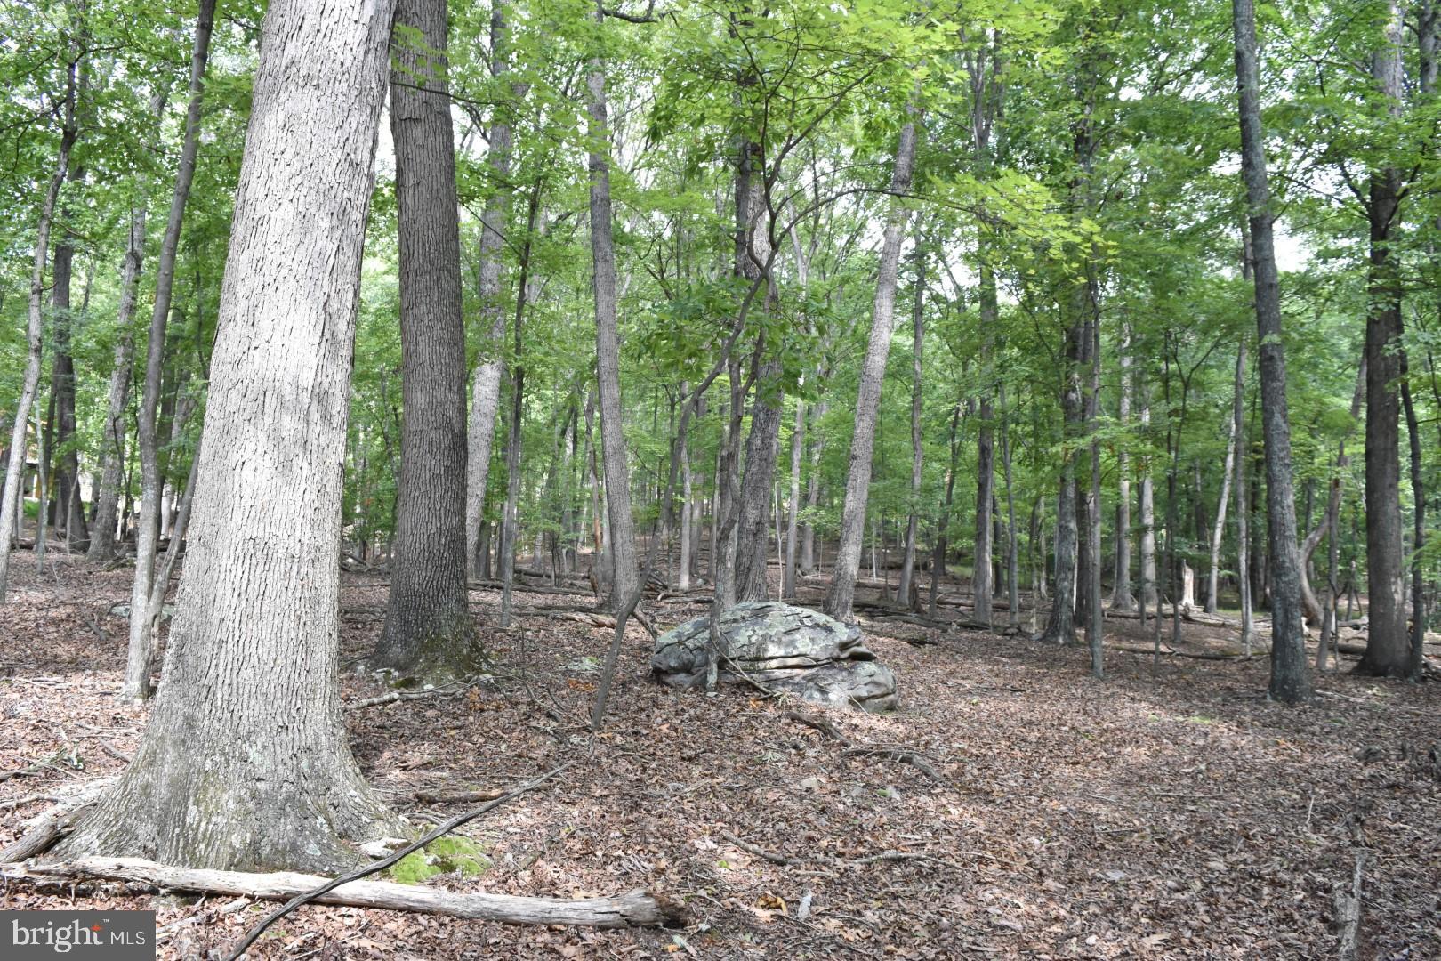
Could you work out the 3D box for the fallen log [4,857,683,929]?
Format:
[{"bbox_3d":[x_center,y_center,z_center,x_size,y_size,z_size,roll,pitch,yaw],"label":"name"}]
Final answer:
[{"bbox_3d":[-1.434,1.547,4.084,2.595,0.150,0.180,2,-2,2],"label":"fallen log"}]

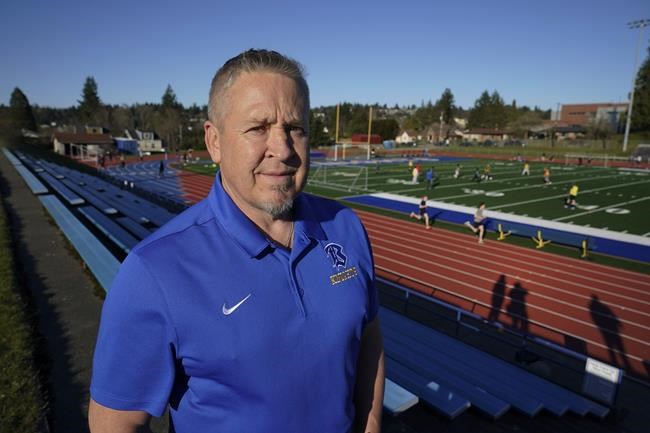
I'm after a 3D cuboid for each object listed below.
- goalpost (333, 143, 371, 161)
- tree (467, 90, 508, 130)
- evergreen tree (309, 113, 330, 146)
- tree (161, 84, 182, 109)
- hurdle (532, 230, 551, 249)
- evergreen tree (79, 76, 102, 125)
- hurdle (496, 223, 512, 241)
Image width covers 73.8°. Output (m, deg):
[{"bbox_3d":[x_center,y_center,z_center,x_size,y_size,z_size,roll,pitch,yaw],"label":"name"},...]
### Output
[{"bbox_3d":[4.387,-11.255,76.555,7.500,2.500,1.800,-8,14,-37],"label":"goalpost"},{"bbox_3d":[63.768,-41.134,170.014,14.912,16.037,14.912,5,12,19],"label":"tree"},{"bbox_3d":[-1.588,-25.069,125.007,6.348,9.621,6.348,1,11,-1],"label":"evergreen tree"},{"bbox_3d":[-65.554,-46.891,185.017,9.395,18.244,9.395,-3,12,-19],"label":"tree"},{"bbox_3d":[9.943,1.068,19.850,0.800,0.780,0.500,10,14,40],"label":"hurdle"},{"bbox_3d":[-89.320,-42.731,165.023,9.141,20.319,9.141,-5,13,-27],"label":"evergreen tree"},{"bbox_3d":[8.781,0.760,21.250,0.700,0.780,0.500,10,14,40],"label":"hurdle"}]

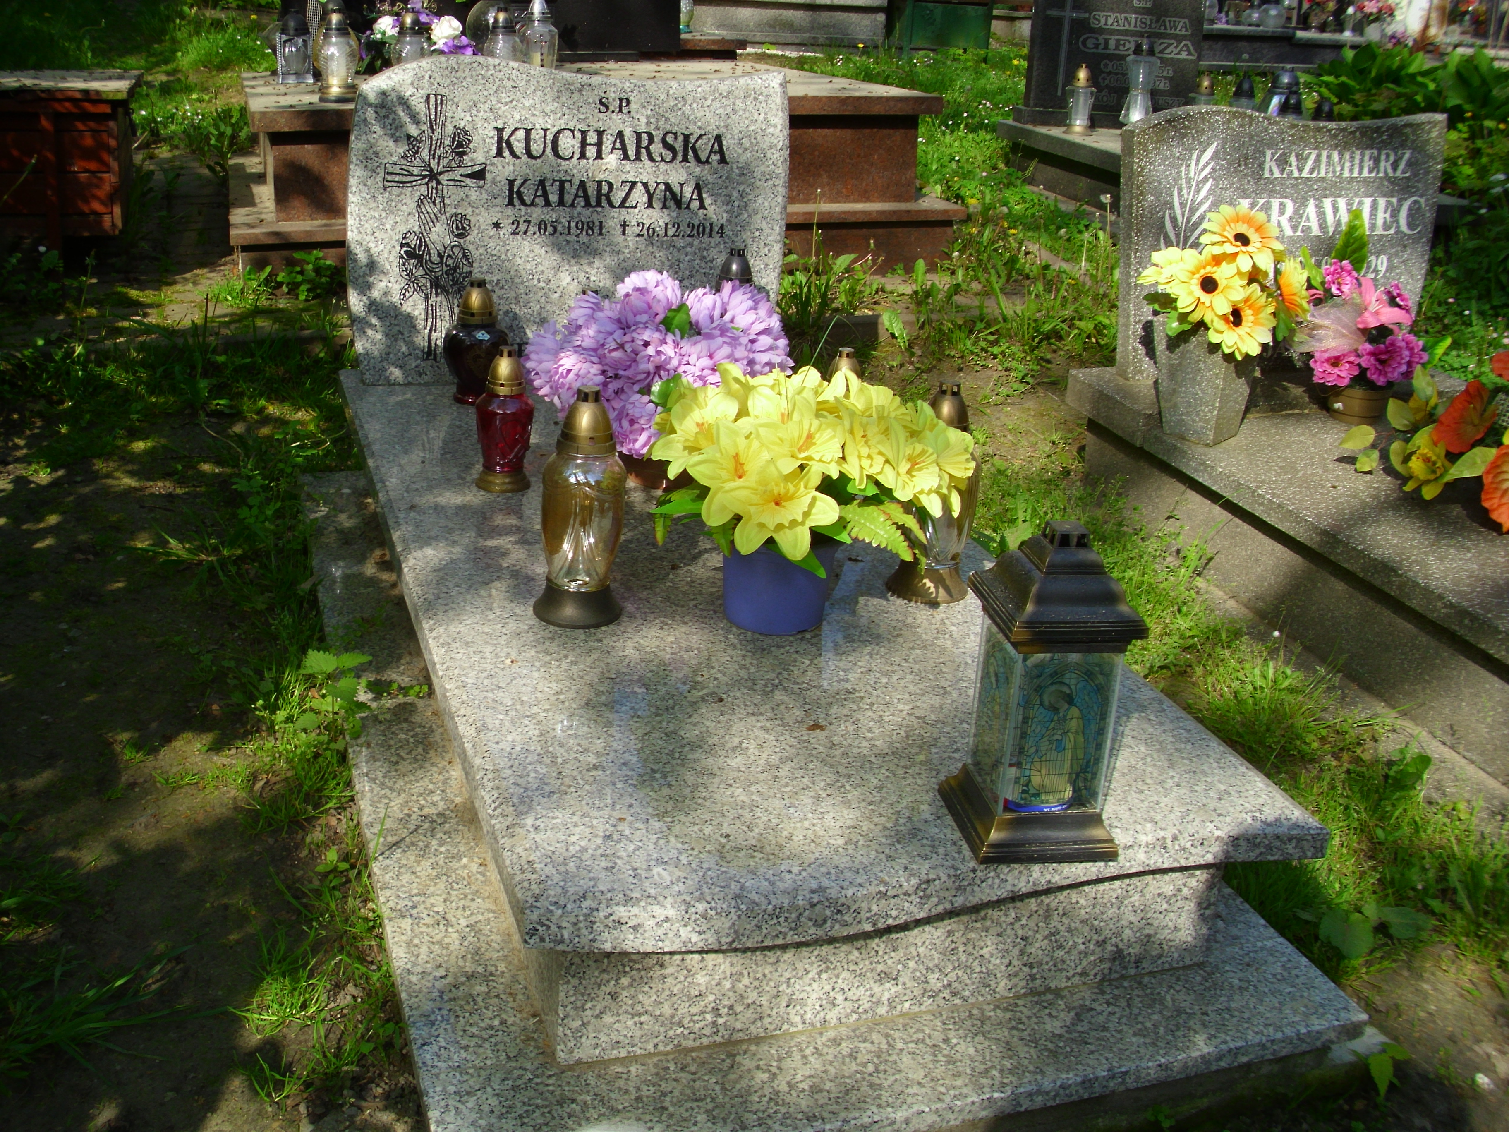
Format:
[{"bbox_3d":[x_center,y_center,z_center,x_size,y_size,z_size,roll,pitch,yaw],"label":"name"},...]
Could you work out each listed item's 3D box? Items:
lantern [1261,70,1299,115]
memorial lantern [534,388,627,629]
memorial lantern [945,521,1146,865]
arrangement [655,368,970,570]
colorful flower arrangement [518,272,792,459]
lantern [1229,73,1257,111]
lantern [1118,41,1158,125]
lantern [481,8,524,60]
[{"bbox_3d":[1.923,-1.647,5.562,0.170,0.290,0.170,-2,22,-13],"label":"lantern"},{"bbox_3d":[-0.209,-0.075,1.840,0.113,0.280,0.113,-4,21,-19],"label":"memorial lantern"},{"bbox_3d":[0.267,0.105,1.393,0.137,0.298,0.137,0,20,-9],"label":"memorial lantern"},{"bbox_3d":[0.072,-0.121,1.860,0.411,0.245,0.329,-4,21,-19],"label":"arrangement"},{"bbox_3d":[-0.160,-0.332,2.488,0.405,0.260,0.330,-3,22,-19],"label":"colorful flower arrangement"},{"bbox_3d":[1.639,-1.524,5.100,0.097,0.231,0.097,-6,22,-18],"label":"lantern"},{"bbox_3d":[1.387,-1.743,5.500,0.125,0.291,0.125,-6,22,-18],"label":"lantern"},{"bbox_3d":[-0.781,-1.587,4.720,0.126,0.262,0.126,-6,22,-18],"label":"lantern"}]

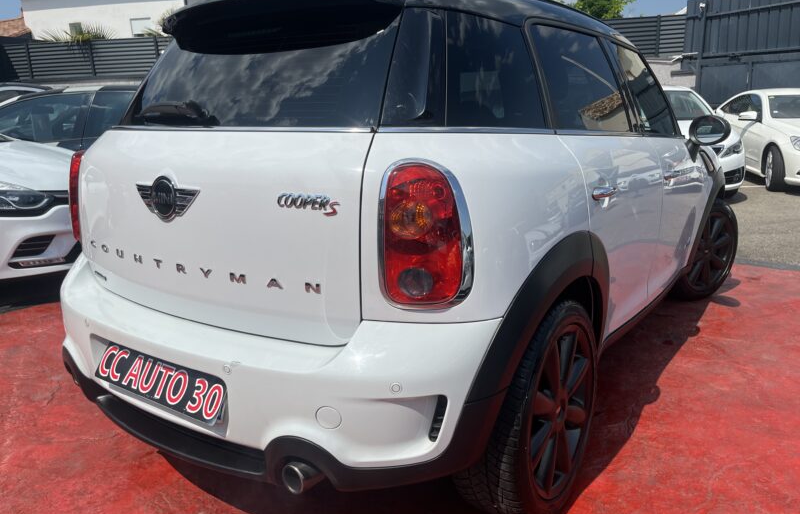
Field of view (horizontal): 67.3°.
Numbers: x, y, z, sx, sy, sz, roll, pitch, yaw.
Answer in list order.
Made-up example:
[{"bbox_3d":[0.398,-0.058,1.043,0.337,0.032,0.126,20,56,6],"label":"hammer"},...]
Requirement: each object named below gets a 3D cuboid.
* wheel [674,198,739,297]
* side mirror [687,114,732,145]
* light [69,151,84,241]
[{"bbox_3d":[1.885,-0.051,3.849,0.645,0.645,0.225,-8,15,-31],"label":"wheel"},{"bbox_3d":[1.538,-0.625,2.968,0.190,0.145,0.120,8,15,35],"label":"side mirror"},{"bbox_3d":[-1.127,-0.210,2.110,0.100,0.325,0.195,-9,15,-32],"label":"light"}]

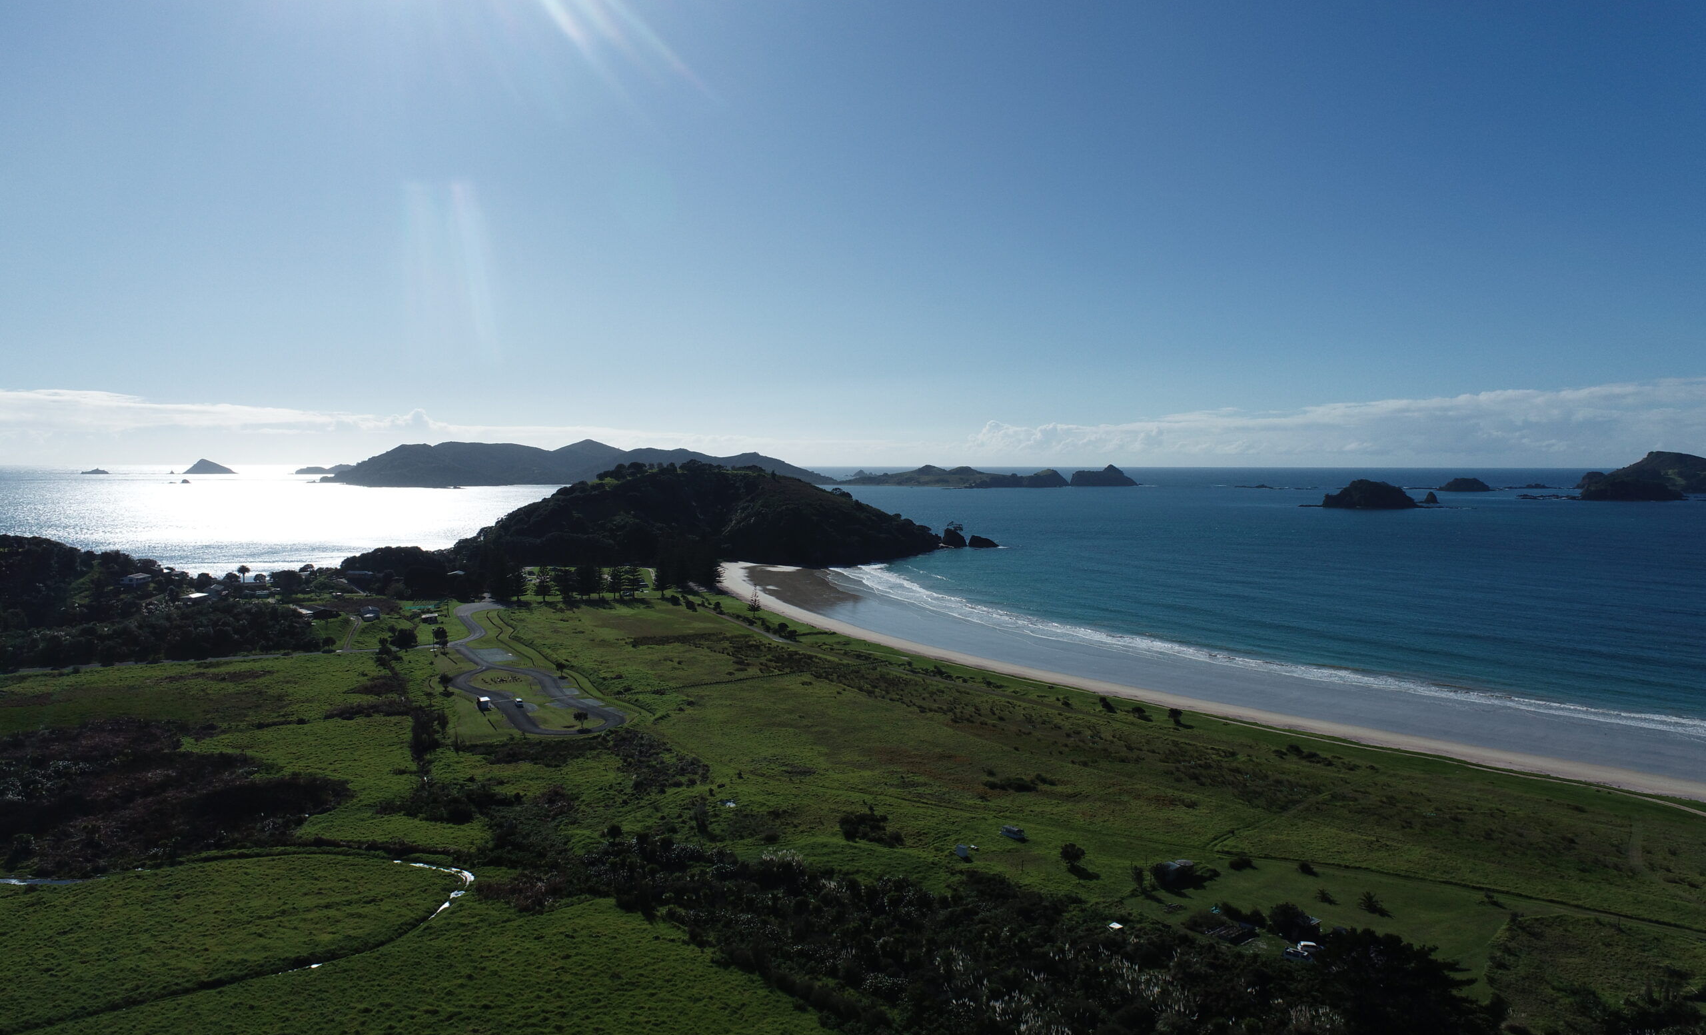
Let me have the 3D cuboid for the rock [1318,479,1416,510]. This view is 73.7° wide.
[{"bbox_3d":[909.000,-41.000,2002.000,158.000,50.000,112.000,1,3,14],"label":"rock"}]

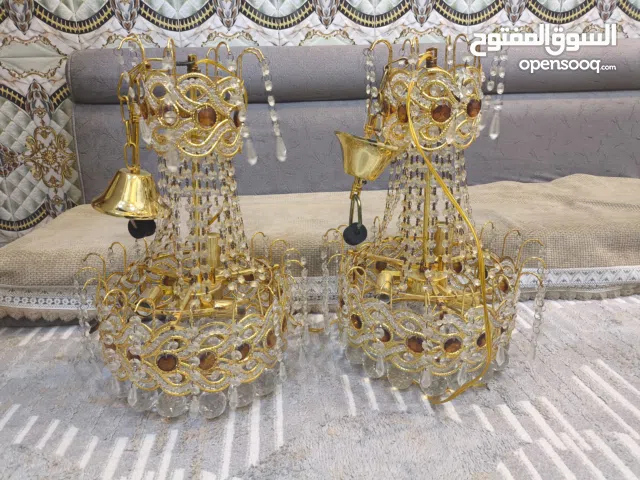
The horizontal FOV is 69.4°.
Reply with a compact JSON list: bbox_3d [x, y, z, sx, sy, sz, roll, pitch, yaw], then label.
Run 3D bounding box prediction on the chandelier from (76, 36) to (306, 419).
[{"bbox_3d":[-0.203,-0.035,0.756,0.380,0.550,0.380,2,18,0],"label":"chandelier"}]

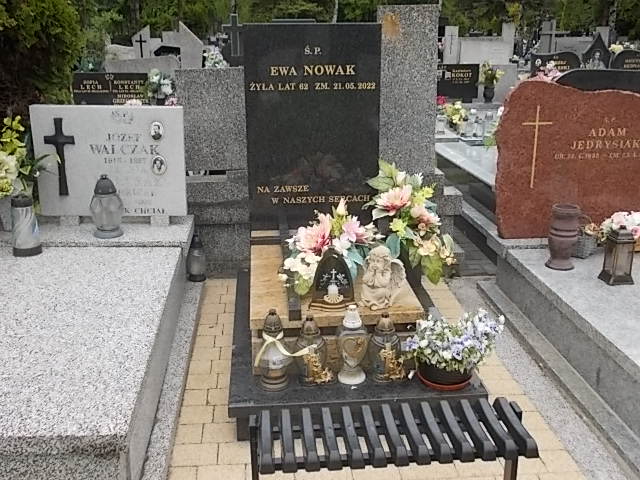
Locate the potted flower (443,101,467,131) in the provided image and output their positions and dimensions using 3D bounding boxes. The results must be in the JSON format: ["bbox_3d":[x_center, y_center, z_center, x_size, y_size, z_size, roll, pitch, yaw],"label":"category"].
[{"bbox_3d":[1.296,-1.200,6.712,0.235,0.280,0.220,-1,19,-5],"label":"potted flower"}]

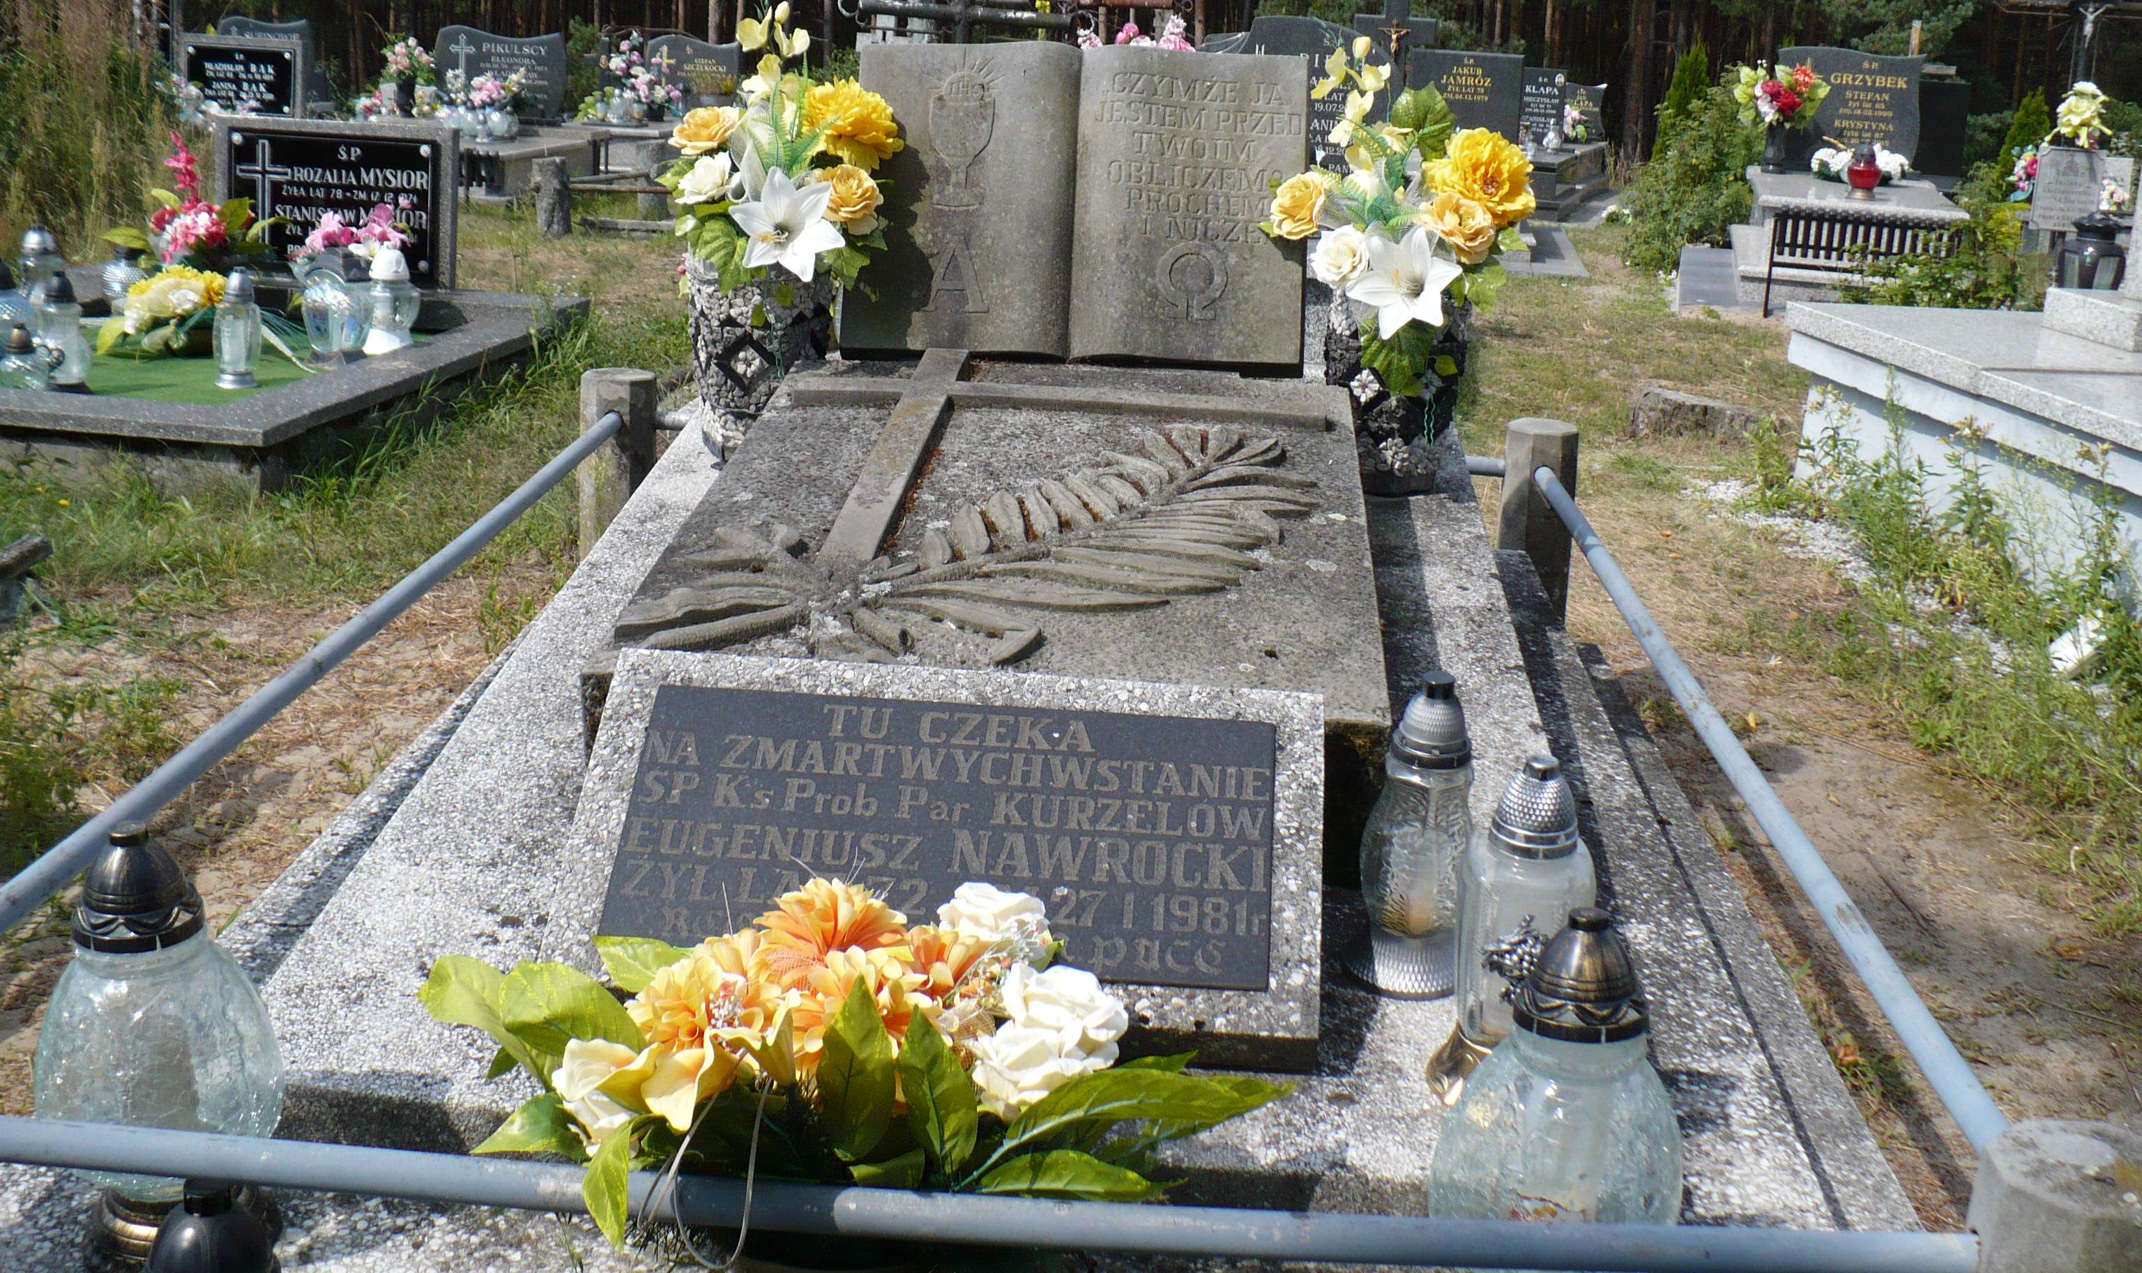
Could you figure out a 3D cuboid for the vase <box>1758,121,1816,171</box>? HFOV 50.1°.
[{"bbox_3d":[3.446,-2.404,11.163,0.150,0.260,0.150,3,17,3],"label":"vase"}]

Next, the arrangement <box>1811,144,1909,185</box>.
[{"bbox_3d":[3.756,-2.251,10.900,0.460,0.180,0.280,3,17,3],"label":"arrangement"}]

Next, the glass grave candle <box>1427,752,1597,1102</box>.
[{"bbox_3d":[0.374,0.245,1.947,0.115,0.299,0.115,3,17,3],"label":"glass grave candle"}]

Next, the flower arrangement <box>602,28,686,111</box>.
[{"bbox_3d":[-2.139,-2.837,11.500,0.410,0.410,0.320,3,17,3],"label":"flower arrangement"}]

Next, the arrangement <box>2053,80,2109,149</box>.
[{"bbox_3d":[4.591,-2.372,10.400,0.260,0.320,0.220,3,17,3],"label":"arrangement"}]

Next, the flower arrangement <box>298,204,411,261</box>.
[{"bbox_3d":[-1.629,-0.918,5.200,0.260,0.130,0.200,3,17,3],"label":"flower arrangement"}]

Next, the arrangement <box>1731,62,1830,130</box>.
[{"bbox_3d":[2.913,-2.219,9.400,0.400,0.280,0.330,3,17,3],"label":"arrangement"}]

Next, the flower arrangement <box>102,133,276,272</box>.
[{"bbox_3d":[-2.292,-1.129,5.950,0.420,0.350,0.300,3,17,3],"label":"flower arrangement"}]

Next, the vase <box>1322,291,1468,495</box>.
[{"bbox_3d":[0.458,-0.352,3.289,0.208,0.280,0.208,3,23,3],"label":"vase"}]

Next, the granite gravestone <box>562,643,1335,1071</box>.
[{"bbox_3d":[-0.114,0.197,2.109,0.681,0.056,0.373,3,51,3],"label":"granite gravestone"}]

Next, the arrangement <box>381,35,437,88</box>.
[{"bbox_3d":[-3.994,-3.465,13.800,0.330,0.330,0.290,3,17,3],"label":"arrangement"}]

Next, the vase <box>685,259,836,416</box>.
[{"bbox_3d":[-0.473,-0.423,3.477,0.219,0.297,0.219,3,17,3],"label":"vase"}]

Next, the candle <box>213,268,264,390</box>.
[{"bbox_3d":[-1.809,-0.664,4.954,0.103,0.246,0.103,3,17,3],"label":"candle"}]

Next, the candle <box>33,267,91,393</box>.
[{"bbox_3d":[-2.317,-0.707,5.247,0.118,0.262,0.118,3,17,3],"label":"candle"}]

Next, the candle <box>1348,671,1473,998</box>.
[{"bbox_3d":[0.311,0.167,2.036,0.115,0.285,0.115,3,20,3],"label":"candle"}]

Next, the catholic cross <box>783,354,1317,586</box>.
[{"bbox_3d":[-0.026,-0.249,2.976,0.758,0.035,0.973,3,23,3],"label":"catholic cross"}]

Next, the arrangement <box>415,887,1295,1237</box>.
[{"bbox_3d":[-0.160,0.315,1.700,0.590,0.235,0.330,3,17,3],"label":"arrangement"}]

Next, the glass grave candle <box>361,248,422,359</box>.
[{"bbox_3d":[-1.726,-0.853,5.808,0.138,0.260,0.138,3,17,3],"label":"glass grave candle"}]

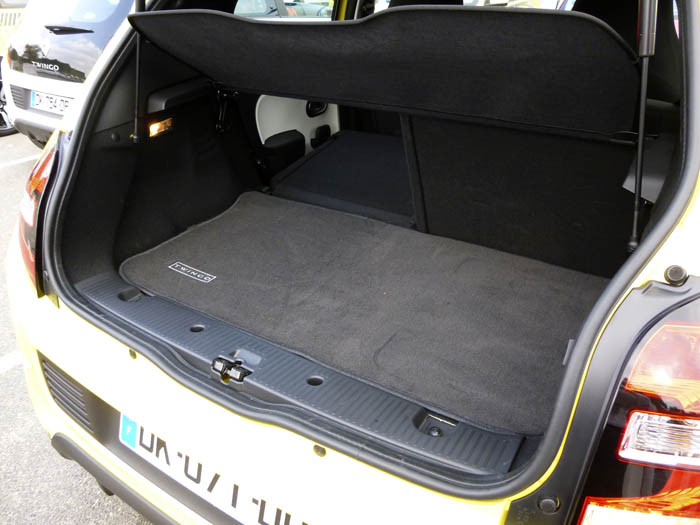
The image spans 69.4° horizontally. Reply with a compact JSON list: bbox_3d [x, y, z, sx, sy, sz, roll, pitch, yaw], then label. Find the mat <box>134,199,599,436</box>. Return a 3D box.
[{"bbox_3d":[0.011,0.036,1.175,1.130,0.020,0.640,16,30,27],"label":"mat"}]

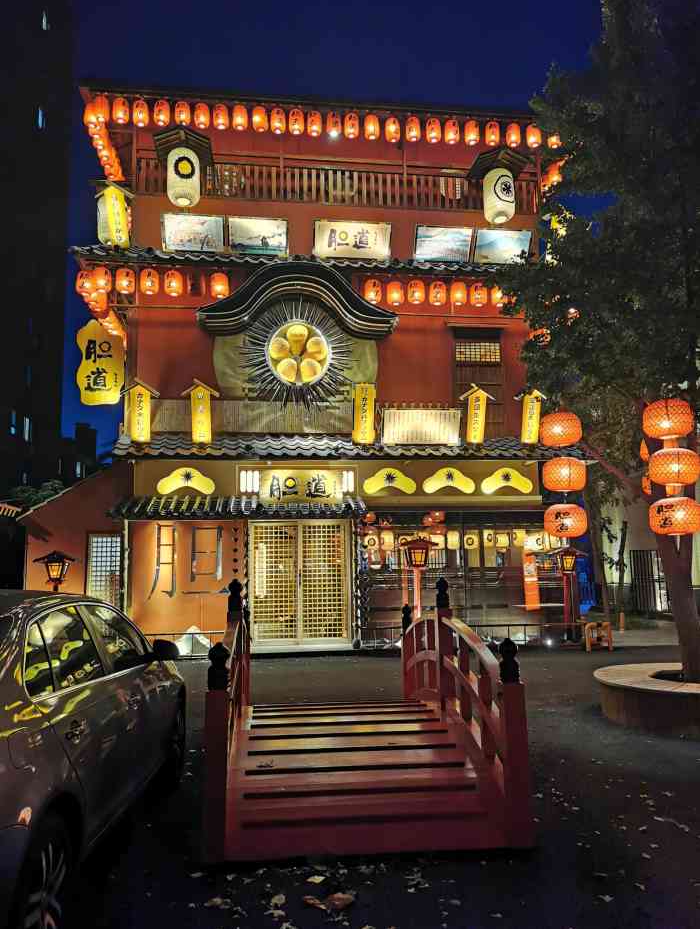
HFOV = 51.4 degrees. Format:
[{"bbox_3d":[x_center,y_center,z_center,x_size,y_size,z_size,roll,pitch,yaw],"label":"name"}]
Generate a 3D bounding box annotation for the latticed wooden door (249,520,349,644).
[{"bbox_3d":[-0.829,1.936,11.944,1.657,2.010,0.100,0,-8,-8],"label":"latticed wooden door"}]

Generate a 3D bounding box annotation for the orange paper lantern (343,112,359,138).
[{"bbox_3d":[0.009,-6.292,13.512,0.300,0.430,0.300,0,-8,-7],"label":"orange paper lantern"}]

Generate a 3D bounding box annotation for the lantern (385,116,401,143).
[{"bbox_3d":[0.783,-6.142,13.325,0.280,0.455,0.280,0,-7,-7],"label":"lantern"}]

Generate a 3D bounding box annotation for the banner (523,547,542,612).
[{"bbox_3d":[3.563,2.260,14.301,0.294,1.164,0.031,0,-8,-7],"label":"banner"}]

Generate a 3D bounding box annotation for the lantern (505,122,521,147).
[{"bbox_3d":[2.844,-5.717,12.648,0.255,0.375,0.255,0,-8,-8],"label":"lantern"}]

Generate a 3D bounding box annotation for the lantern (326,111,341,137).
[{"bbox_3d":[-0.299,-6.186,13.203,0.280,0.455,0.280,0,-7,-7],"label":"lantern"}]

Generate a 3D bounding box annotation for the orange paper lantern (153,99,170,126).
[{"bbox_3d":[-3.451,-6.453,13.382,0.278,0.433,0.278,0,-8,-7],"label":"orange paper lantern"}]

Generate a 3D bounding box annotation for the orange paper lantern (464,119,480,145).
[{"bbox_3d":[2.325,-6.320,13.816,0.300,0.430,0.300,0,-8,-7],"label":"orange paper lantern"}]

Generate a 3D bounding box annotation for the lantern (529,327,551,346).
[{"bbox_3d":[4.194,-2.881,16.065,0.330,0.412,0.330,0,-8,-7],"label":"lantern"}]

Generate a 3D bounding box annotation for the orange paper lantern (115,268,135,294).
[{"bbox_3d":[-3.641,-2.975,11.825,0.295,0.385,0.295,0,-8,-8],"label":"orange paper lantern"}]

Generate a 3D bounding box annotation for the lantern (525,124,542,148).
[{"bbox_3d":[3.583,-6.389,14.157,0.283,0.418,0.283,0,-8,-7],"label":"lantern"}]

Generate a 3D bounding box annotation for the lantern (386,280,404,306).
[{"bbox_3d":[0.778,-2.915,12.404,0.295,0.385,0.295,0,-8,-8],"label":"lantern"}]

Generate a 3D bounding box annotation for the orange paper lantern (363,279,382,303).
[{"bbox_3d":[0.391,-2.935,12.355,0.295,0.385,0.295,0,-8,-8],"label":"orange paper lantern"}]

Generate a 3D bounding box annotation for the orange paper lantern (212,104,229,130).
[{"bbox_3d":[-2.387,-6.454,13.520,0.278,0.433,0.278,0,-8,-7],"label":"orange paper lantern"}]

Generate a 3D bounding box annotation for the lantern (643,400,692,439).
[{"bbox_3d":[3.185,-0.449,7.286,0.480,0.400,0.480,0,-7,-7],"label":"lantern"}]

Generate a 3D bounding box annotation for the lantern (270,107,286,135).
[{"bbox_3d":[-1.326,-6.373,13.524,0.284,0.419,0.284,0,-8,-7],"label":"lantern"}]

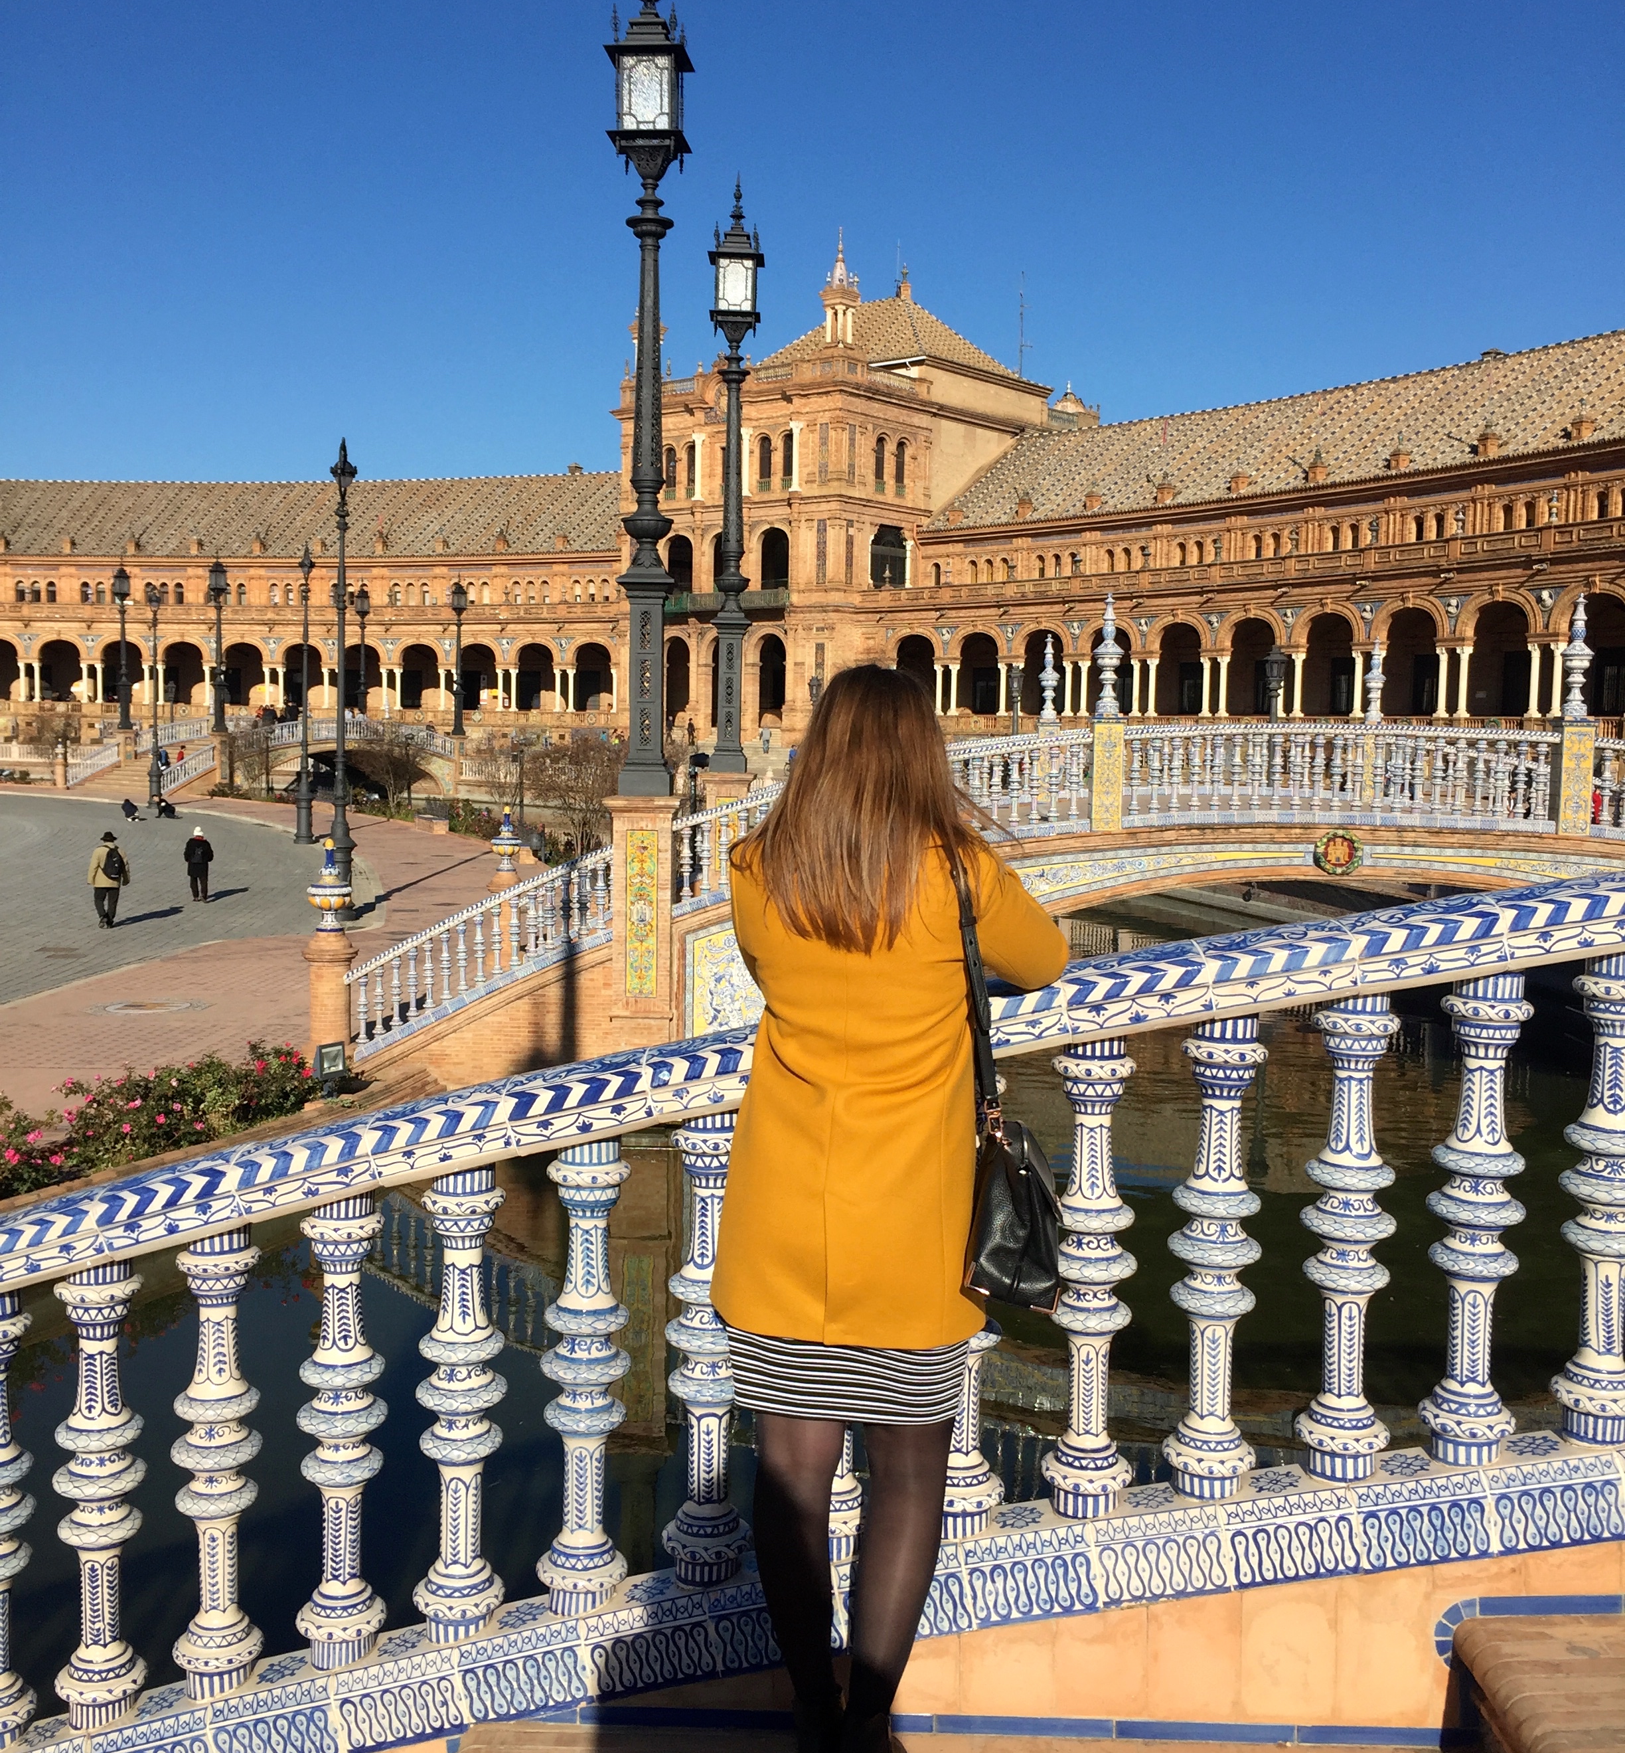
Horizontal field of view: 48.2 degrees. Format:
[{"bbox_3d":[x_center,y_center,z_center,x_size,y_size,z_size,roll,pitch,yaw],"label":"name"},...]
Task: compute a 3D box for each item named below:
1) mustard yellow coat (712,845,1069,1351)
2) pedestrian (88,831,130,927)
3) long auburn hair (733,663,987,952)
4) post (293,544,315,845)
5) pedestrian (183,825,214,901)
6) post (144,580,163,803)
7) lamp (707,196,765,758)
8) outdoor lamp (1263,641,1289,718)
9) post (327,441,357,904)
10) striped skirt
[{"bbox_3d":[0.118,0.291,2.770,0.520,0.790,0.430,1,5,3],"label":"mustard yellow coat"},{"bbox_3d":[-13.337,0.058,34.307,0.620,1.782,0.420,-1,5,-25],"label":"pedestrian"},{"bbox_3d":[0.075,-0.101,2.730,0.380,0.450,0.300,1,5,3],"label":"long auburn hair"},{"bbox_3d":[-16.118,-5.810,57.757,0.560,9.543,0.560,1,5,0],"label":"post"},{"bbox_3d":[-13.374,-0.285,39.540,0.570,1.629,0.400,-1,5,-19],"label":"pedestrian"},{"bbox_3d":[-28.003,-7.629,77.236,0.560,9.543,0.560,1,5,0],"label":"post"},{"bbox_3d":[-1.194,-6.058,27.598,0.840,9.064,0.840,1,5,5],"label":"lamp"},{"bbox_3d":[11.195,-3.060,44.208,0.580,5.100,0.580,1,5,0],"label":"outdoor lamp"},{"bbox_3d":[-9.337,-3.930,36.373,0.570,9.543,0.570,1,5,0],"label":"post"},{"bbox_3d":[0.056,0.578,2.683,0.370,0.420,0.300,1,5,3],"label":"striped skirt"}]

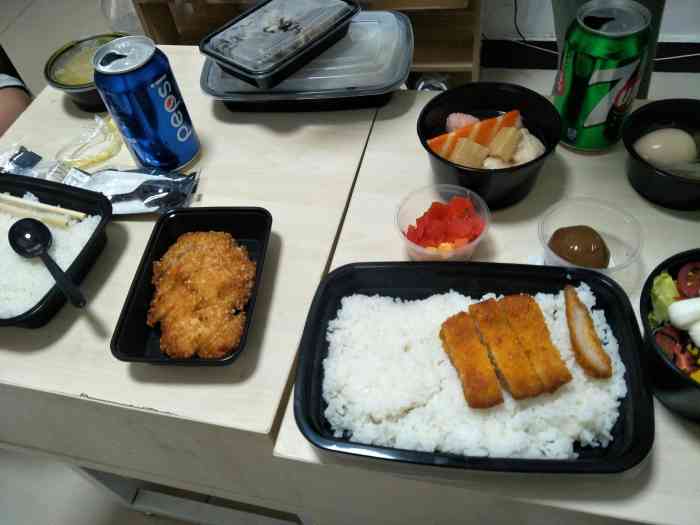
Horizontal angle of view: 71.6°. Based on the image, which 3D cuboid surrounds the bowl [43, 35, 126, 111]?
[{"bbox_3d":[-0.290,-0.225,0.579,0.126,0.045,0.126,-4,53,5],"label":"bowl"}]

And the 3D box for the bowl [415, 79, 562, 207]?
[{"bbox_3d":[0.123,-0.107,0.444,0.123,0.053,0.123,-4,53,5],"label":"bowl"}]

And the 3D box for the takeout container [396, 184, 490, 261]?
[{"bbox_3d":[0.076,-0.026,0.400,0.074,0.036,0.074,-4,53,5],"label":"takeout container"}]

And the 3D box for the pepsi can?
[{"bbox_3d":[-0.189,-0.142,0.458,0.066,0.115,0.066,-4,53,5],"label":"pepsi can"}]

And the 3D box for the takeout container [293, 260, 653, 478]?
[{"bbox_3d":[0.075,0.069,0.323,0.211,0.045,0.139,2,53,9],"label":"takeout container"}]

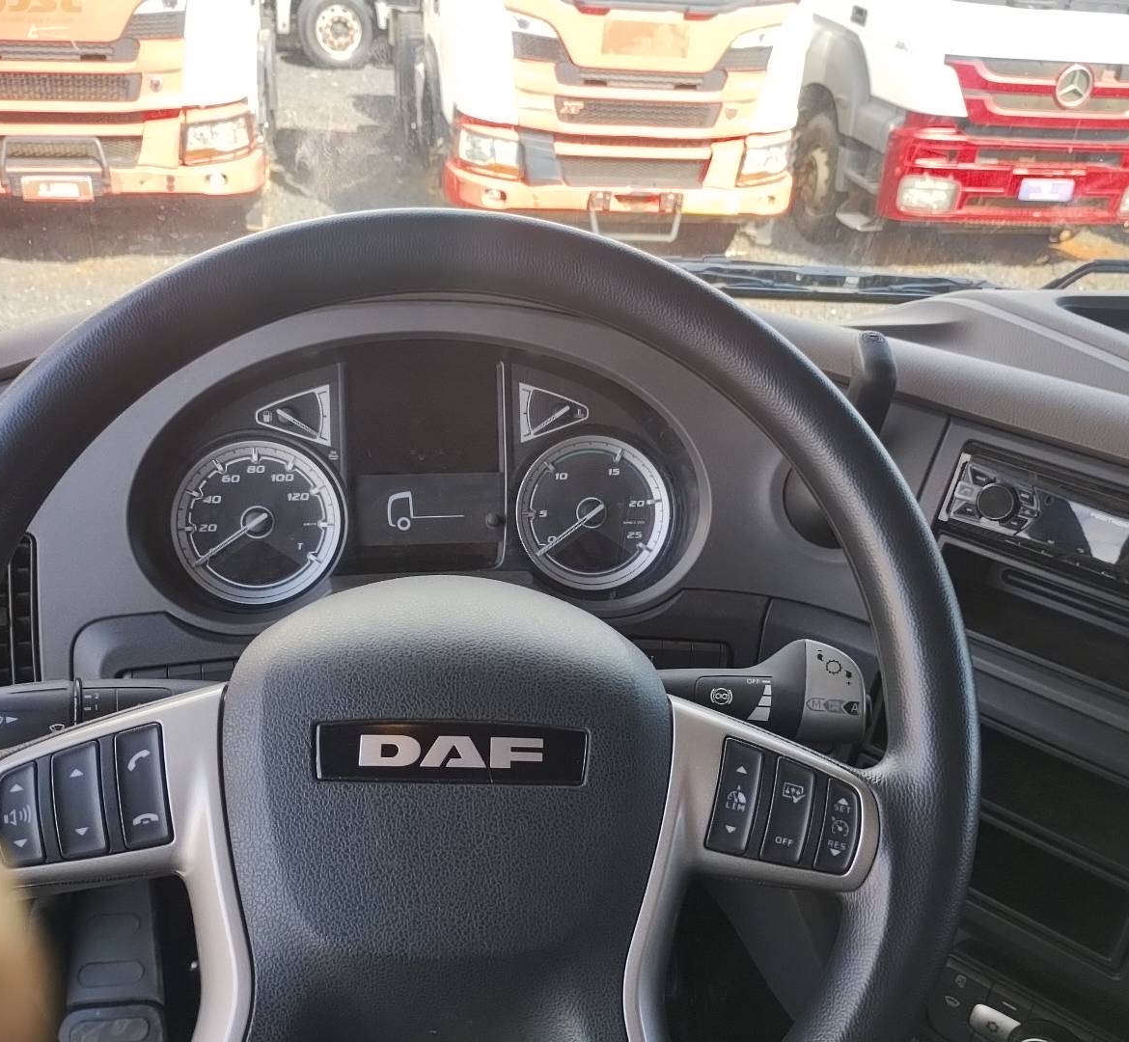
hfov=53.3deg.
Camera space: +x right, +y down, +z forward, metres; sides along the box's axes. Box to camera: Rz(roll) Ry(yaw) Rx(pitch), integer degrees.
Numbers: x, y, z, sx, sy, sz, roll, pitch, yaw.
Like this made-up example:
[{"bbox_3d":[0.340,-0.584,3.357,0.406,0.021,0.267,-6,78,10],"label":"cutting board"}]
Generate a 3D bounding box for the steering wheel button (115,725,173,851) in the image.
[{"bbox_3d":[-0.167,0.106,0.449,0.017,0.046,0.008,-9,-13,-11],"label":"steering wheel button"}]

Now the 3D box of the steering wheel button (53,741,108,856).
[{"bbox_3d":[-0.190,0.111,0.444,0.017,0.043,0.008,-9,-13,-11],"label":"steering wheel button"}]

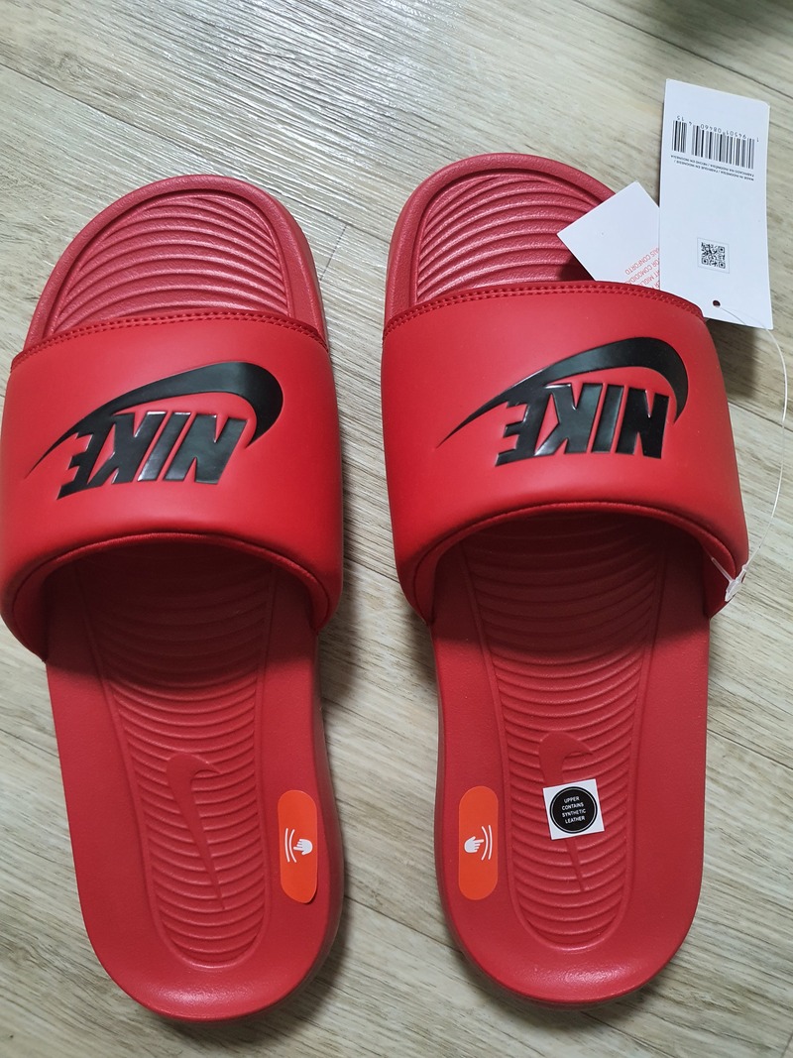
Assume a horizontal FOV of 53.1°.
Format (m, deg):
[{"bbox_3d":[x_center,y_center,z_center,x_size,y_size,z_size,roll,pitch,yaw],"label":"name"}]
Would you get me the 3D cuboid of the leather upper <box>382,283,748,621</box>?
[{"bbox_3d":[0.057,-0.022,0.263,0.121,0.066,0.114,-3,89,1],"label":"leather upper"}]

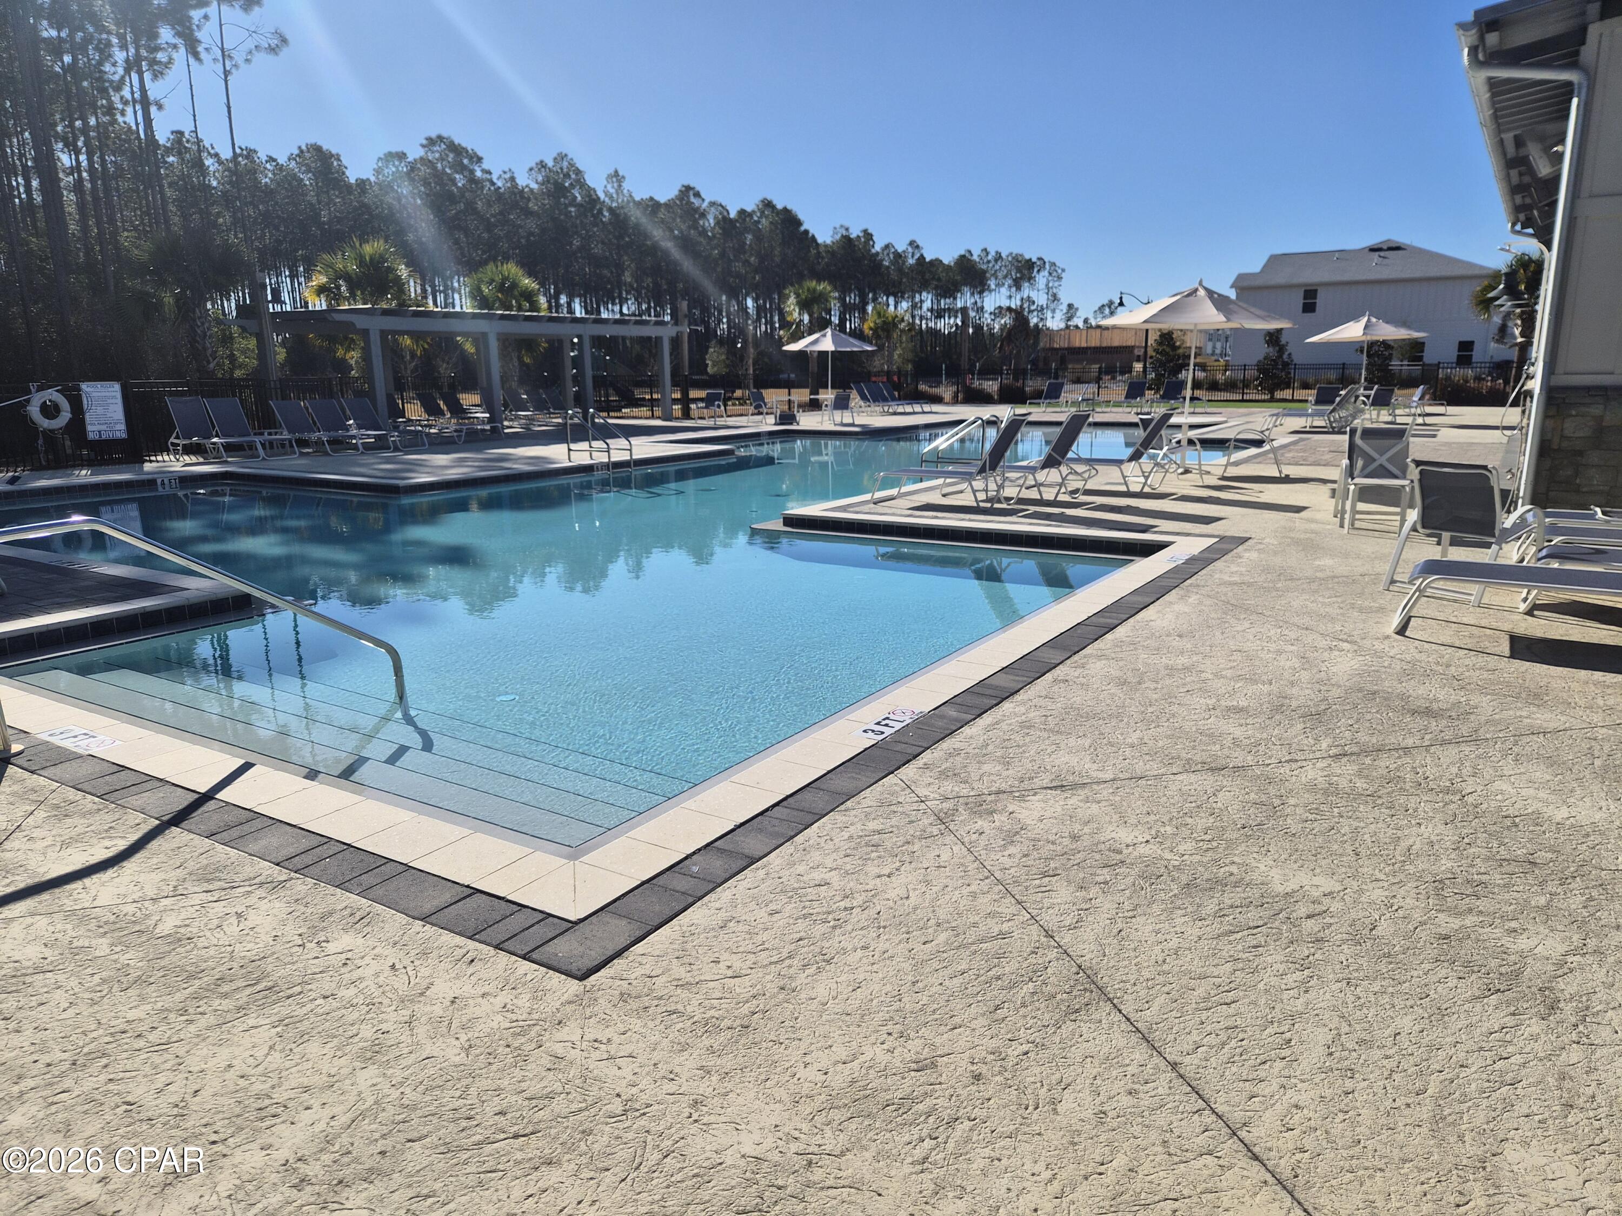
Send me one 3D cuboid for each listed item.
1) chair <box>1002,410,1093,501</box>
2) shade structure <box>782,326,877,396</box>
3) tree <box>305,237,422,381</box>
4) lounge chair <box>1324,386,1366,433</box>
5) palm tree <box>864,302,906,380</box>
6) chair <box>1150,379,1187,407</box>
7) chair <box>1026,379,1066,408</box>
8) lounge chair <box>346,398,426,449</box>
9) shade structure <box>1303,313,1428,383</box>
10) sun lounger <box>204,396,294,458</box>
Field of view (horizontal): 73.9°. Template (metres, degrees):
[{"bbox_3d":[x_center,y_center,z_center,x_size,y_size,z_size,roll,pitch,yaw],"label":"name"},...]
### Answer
[{"bbox_3d":[2.603,-1.932,13.504,1.796,1.106,0.670,8,15,33],"label":"chair"},{"bbox_3d":[0.481,-6.765,31.615,2.700,2.680,2.700,-1,12,0],"label":"shade structure"},{"bbox_3d":[-12.095,-7.341,29.446,3.000,5.200,3.000,-1,12,0],"label":"tree"},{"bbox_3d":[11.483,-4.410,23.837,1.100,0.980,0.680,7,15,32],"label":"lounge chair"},{"bbox_3d":[3.649,-12.469,52.554,2.400,4.612,2.400,-1,13,0],"label":"palm tree"},{"bbox_3d":[12.348,-7.330,37.245,0.650,1.084,1.793,8,15,34],"label":"chair"},{"bbox_3d":[8.397,-7.536,38.346,0.650,1.086,1.789,8,15,35],"label":"chair"},{"bbox_3d":[-9.145,-3.928,23.022,1.872,1.088,0.680,7,15,30],"label":"lounge chair"},{"bbox_3d":[12.972,-5.600,25.217,2.680,2.660,2.680,-1,12,0],"label":"shade structure"},{"bbox_3d":[-10.847,-3.454,20.857,1.742,1.144,0.680,6,14,29],"label":"sun lounger"}]

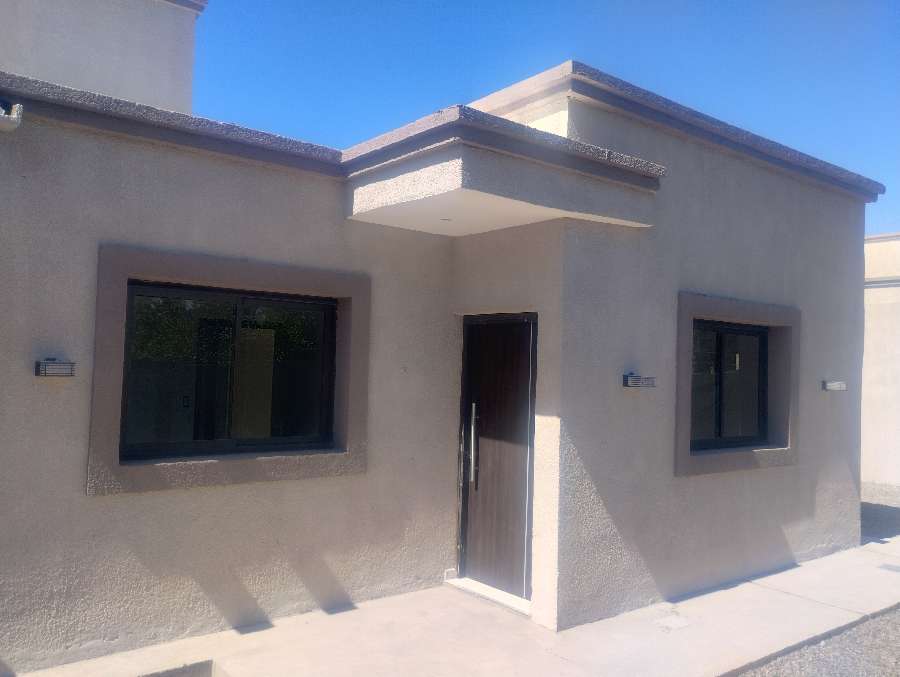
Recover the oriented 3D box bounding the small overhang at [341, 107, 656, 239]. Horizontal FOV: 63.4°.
[{"bbox_3d":[0.363,-1.070,5.332,1.963,0.426,1.526,3,-2,-37],"label":"small overhang"}]

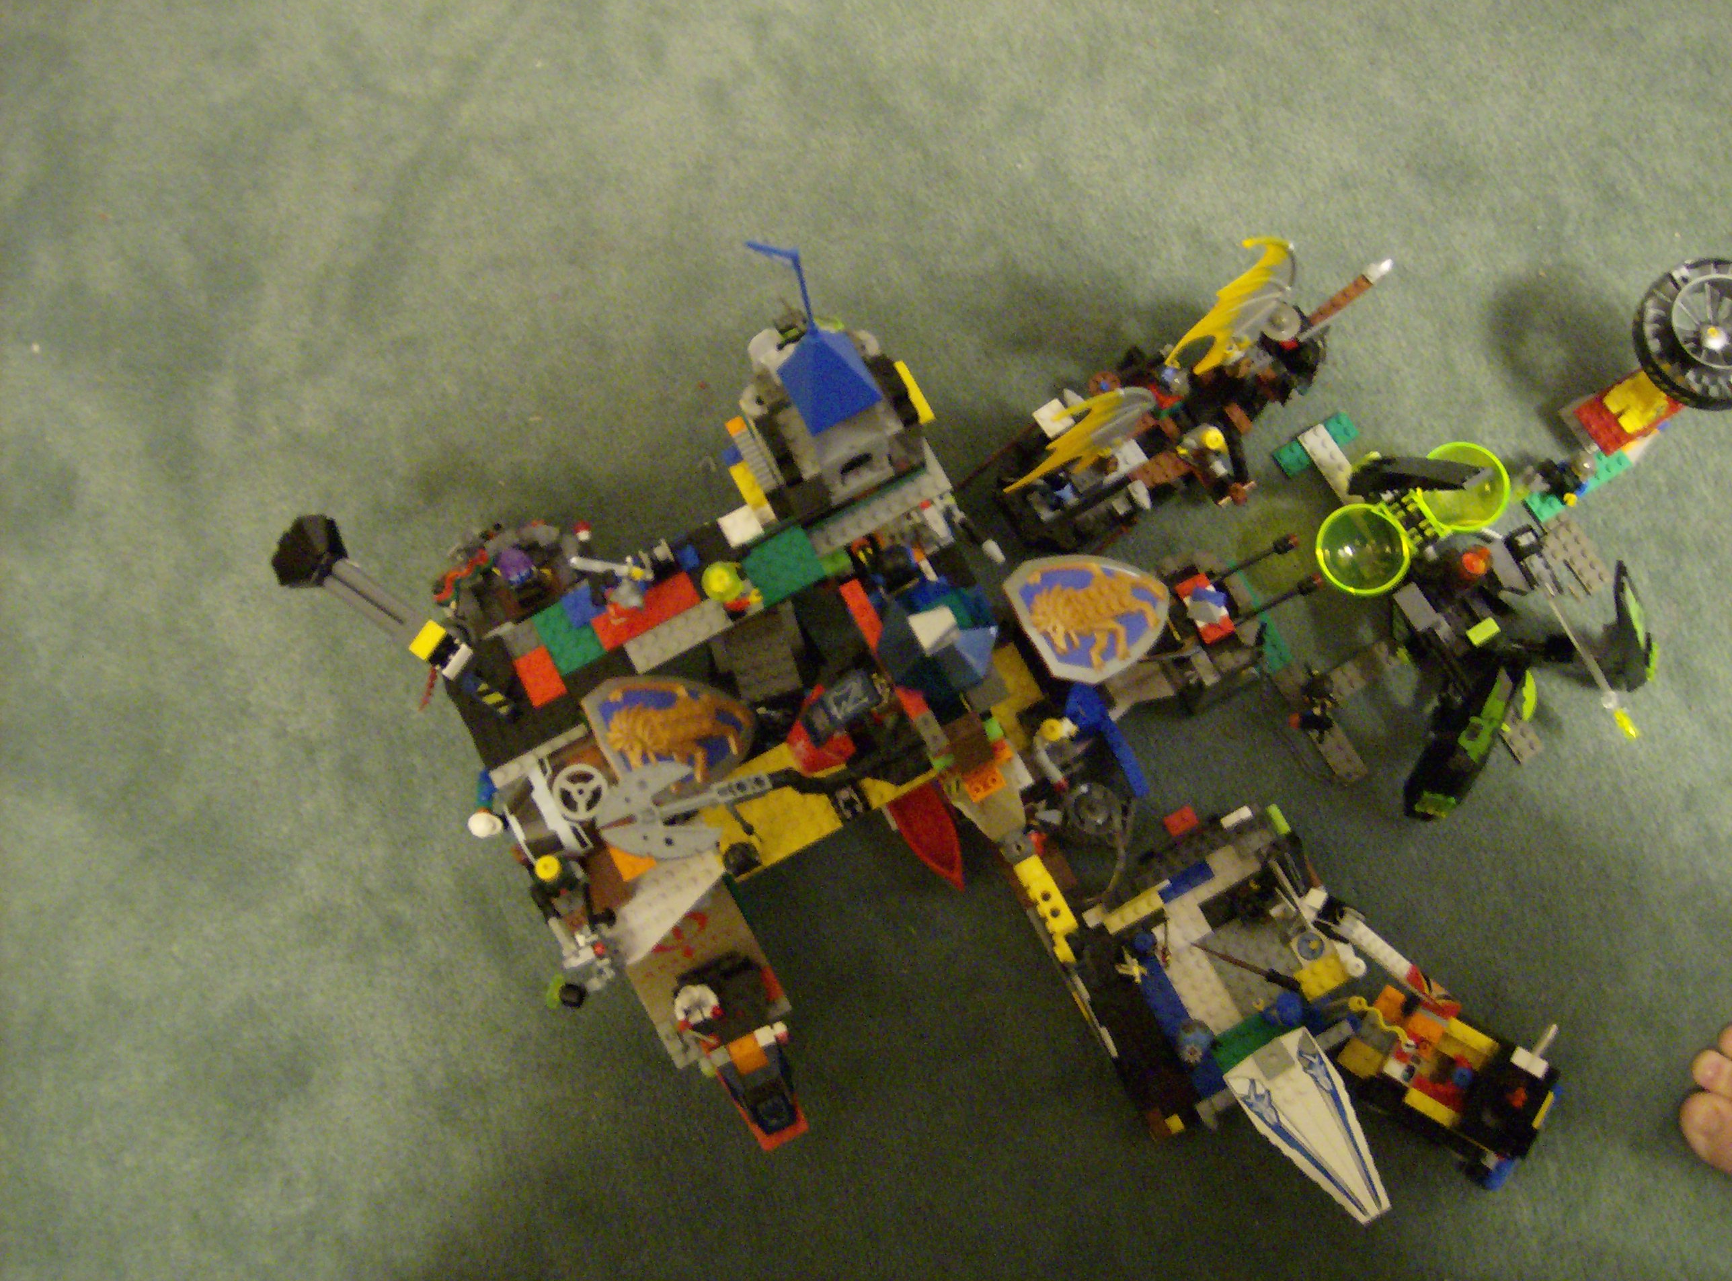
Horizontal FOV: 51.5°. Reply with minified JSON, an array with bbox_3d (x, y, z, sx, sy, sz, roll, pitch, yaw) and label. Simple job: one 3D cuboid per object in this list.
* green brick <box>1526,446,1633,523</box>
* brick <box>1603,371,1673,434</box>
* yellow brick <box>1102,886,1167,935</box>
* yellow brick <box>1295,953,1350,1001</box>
[{"bbox_3d":[0.405,-0.087,1.021,0.064,0.005,0.016,-32,79,-4],"label":"green brick"},{"bbox_3d":[0.422,-0.131,0.985,0.028,0.011,0.025,-33,84,-3],"label":"brick"},{"bbox_3d":[0.142,0.143,0.949,0.032,0.011,0.009,-29,84,-2],"label":"yellow brick"},{"bbox_3d":[0.235,0.173,0.929,0.024,0.011,0.016,-30,79,-4],"label":"yellow brick"}]

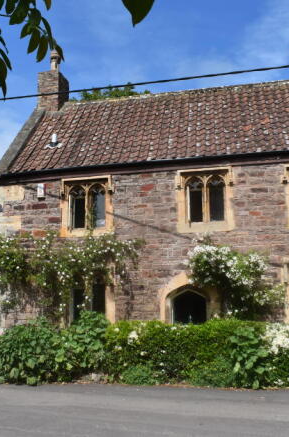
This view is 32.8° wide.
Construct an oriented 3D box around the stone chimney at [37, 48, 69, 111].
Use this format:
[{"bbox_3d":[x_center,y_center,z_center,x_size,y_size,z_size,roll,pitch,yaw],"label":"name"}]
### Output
[{"bbox_3d":[-2.962,-4.441,16.067,0.679,2.337,0.902,-3,-8,12],"label":"stone chimney"}]

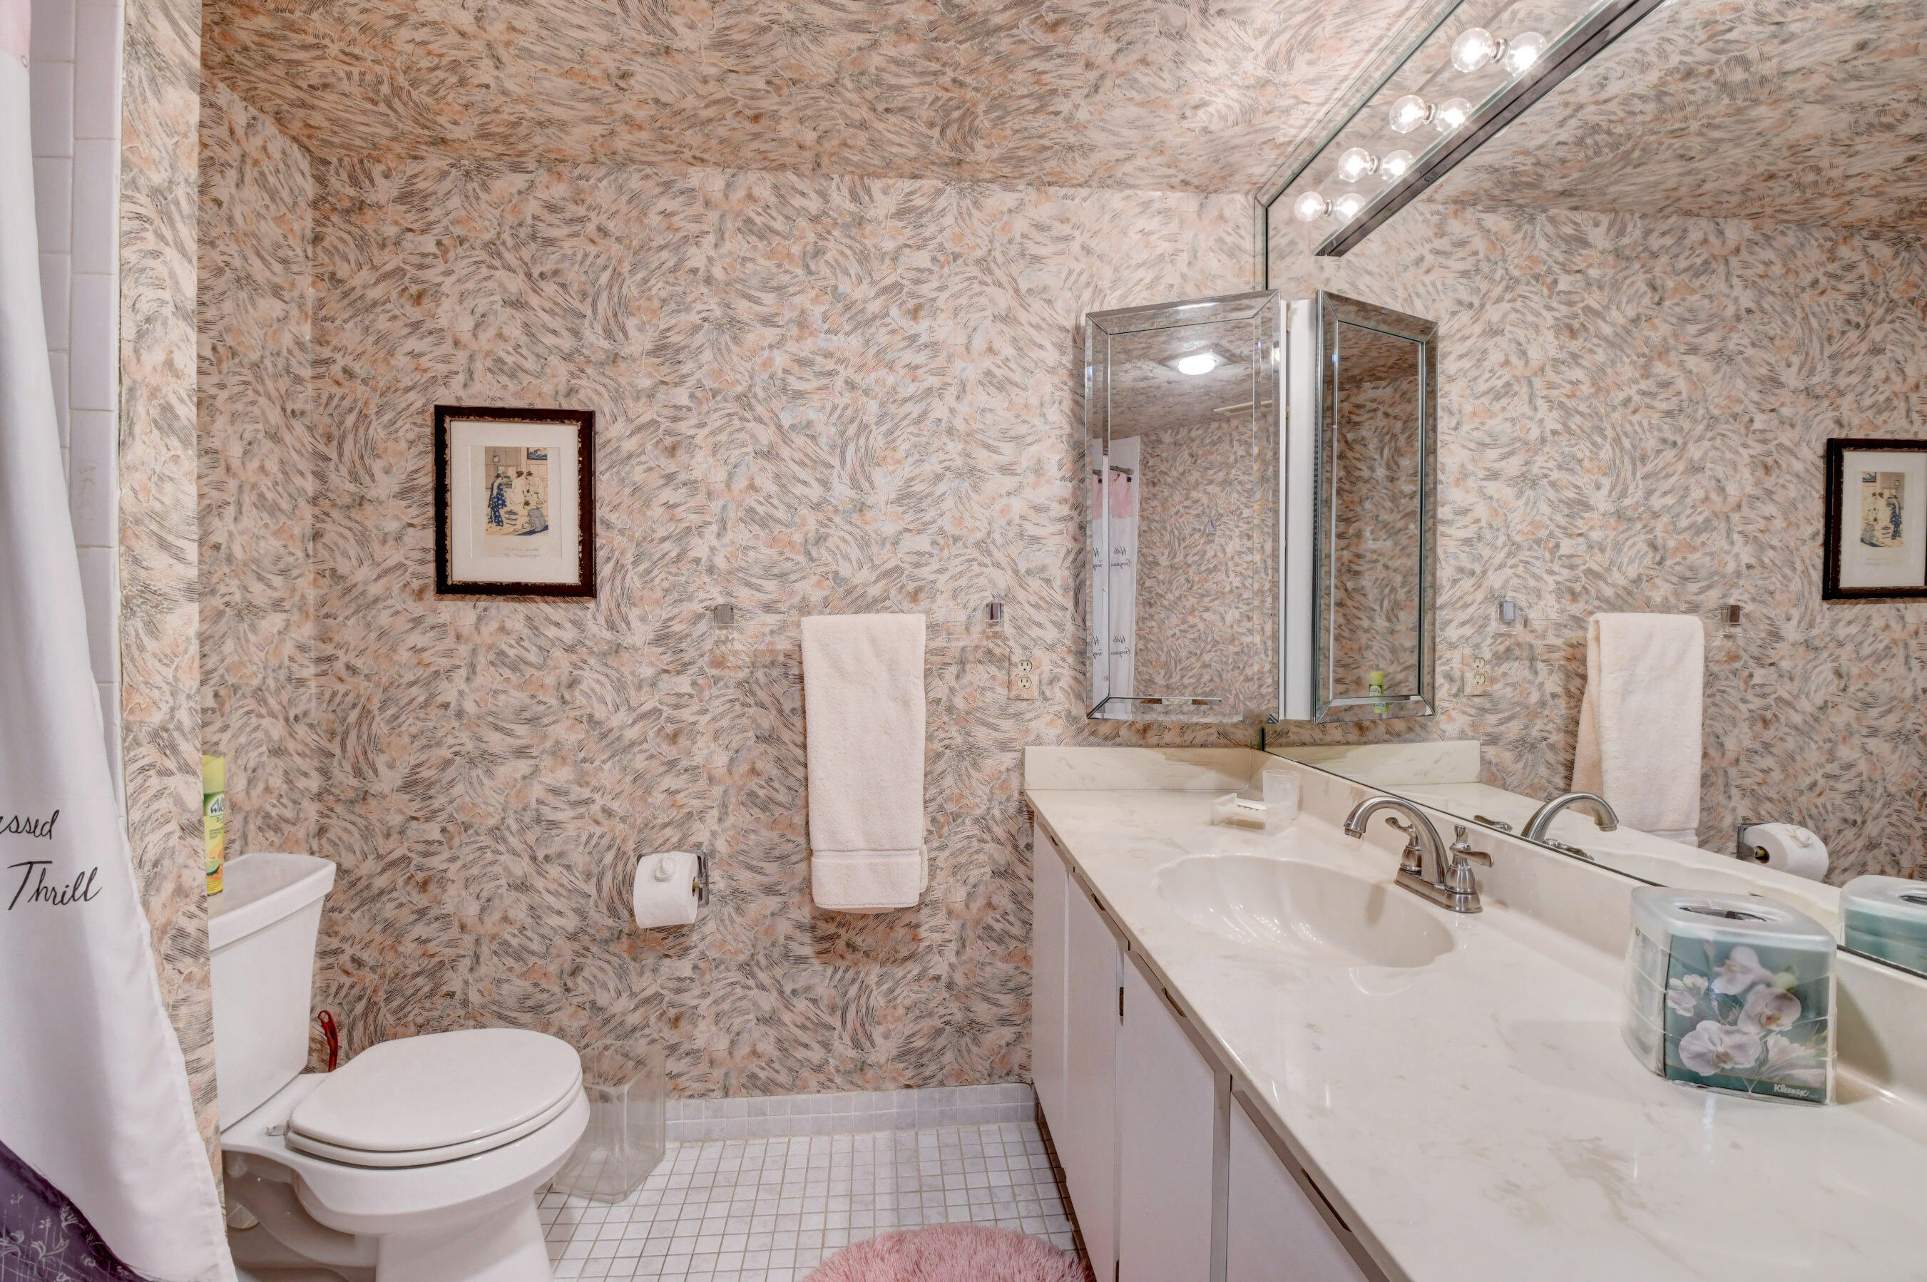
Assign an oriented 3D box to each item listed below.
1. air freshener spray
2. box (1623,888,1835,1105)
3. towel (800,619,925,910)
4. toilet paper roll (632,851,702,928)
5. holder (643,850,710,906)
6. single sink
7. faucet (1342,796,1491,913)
[{"bbox_3d":[-1.305,0.314,1.374,0.053,0.234,0.053,0,1,-18],"label":"air freshener spray"},{"bbox_3d":[0.673,0.309,0.717,0.113,0.135,0.102,0,1,22],"label":"box"},{"bbox_3d":[-0.223,0.276,1.837,0.275,0.673,0.090,0,1,-5],"label":"towel"},{"bbox_3d":[-0.672,0.563,1.832,0.116,0.148,0.148,0,1,-5],"label":"toilet paper roll"},{"bbox_3d":[-0.670,0.558,1.838,0.162,0.139,0.075,0,1,-5],"label":"holder"},{"bbox_3d":[0.470,0.438,1.148,0.355,0.140,0.460,0,1,-5],"label":"single sink"},{"bbox_3d":[0.630,0.296,1.159,0.170,0.148,0.215,0,1,-5],"label":"faucet"}]

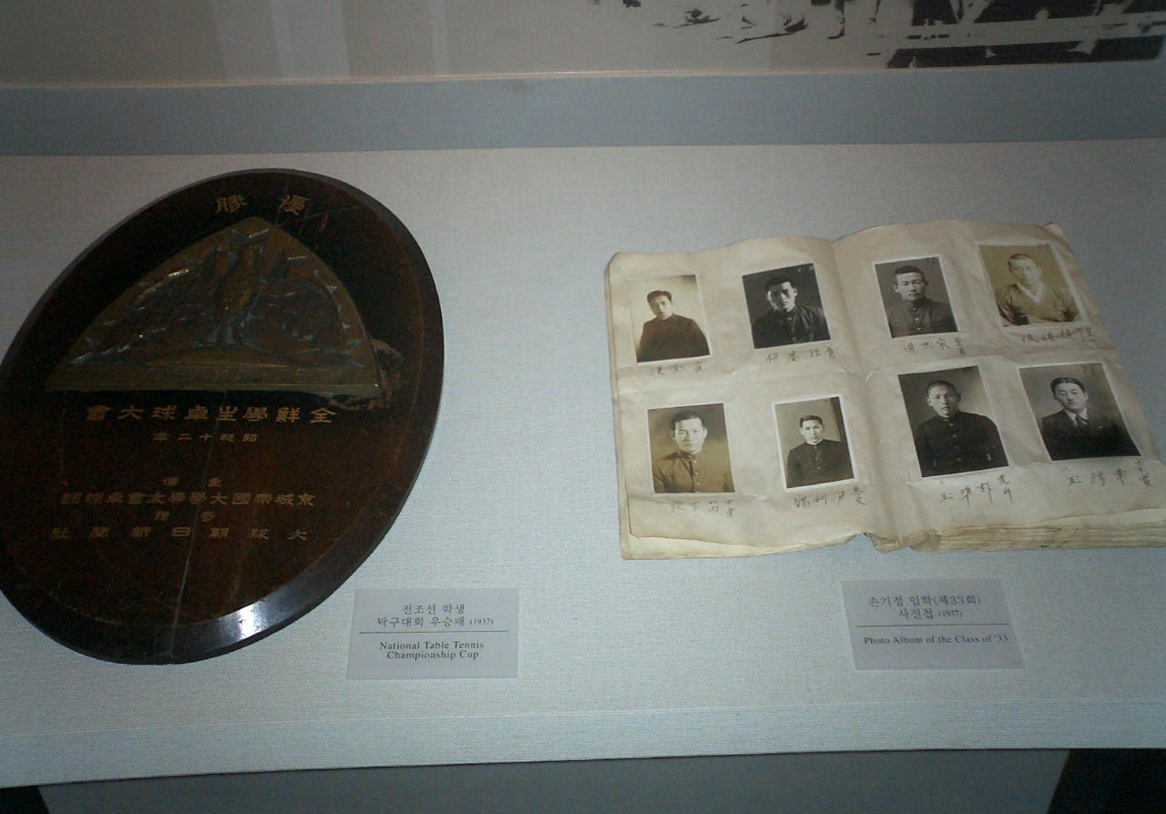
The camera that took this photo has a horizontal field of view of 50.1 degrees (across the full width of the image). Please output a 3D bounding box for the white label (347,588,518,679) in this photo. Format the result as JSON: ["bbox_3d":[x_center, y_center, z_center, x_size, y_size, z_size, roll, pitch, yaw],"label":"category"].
[{"bbox_3d":[-0.089,0.135,0.748,0.100,0.004,0.059,0,54,-2],"label":"white label"}]

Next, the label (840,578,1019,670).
[{"bbox_3d":[0.212,0.131,0.759,0.100,0.004,0.059,0,54,-2],"label":"label"}]

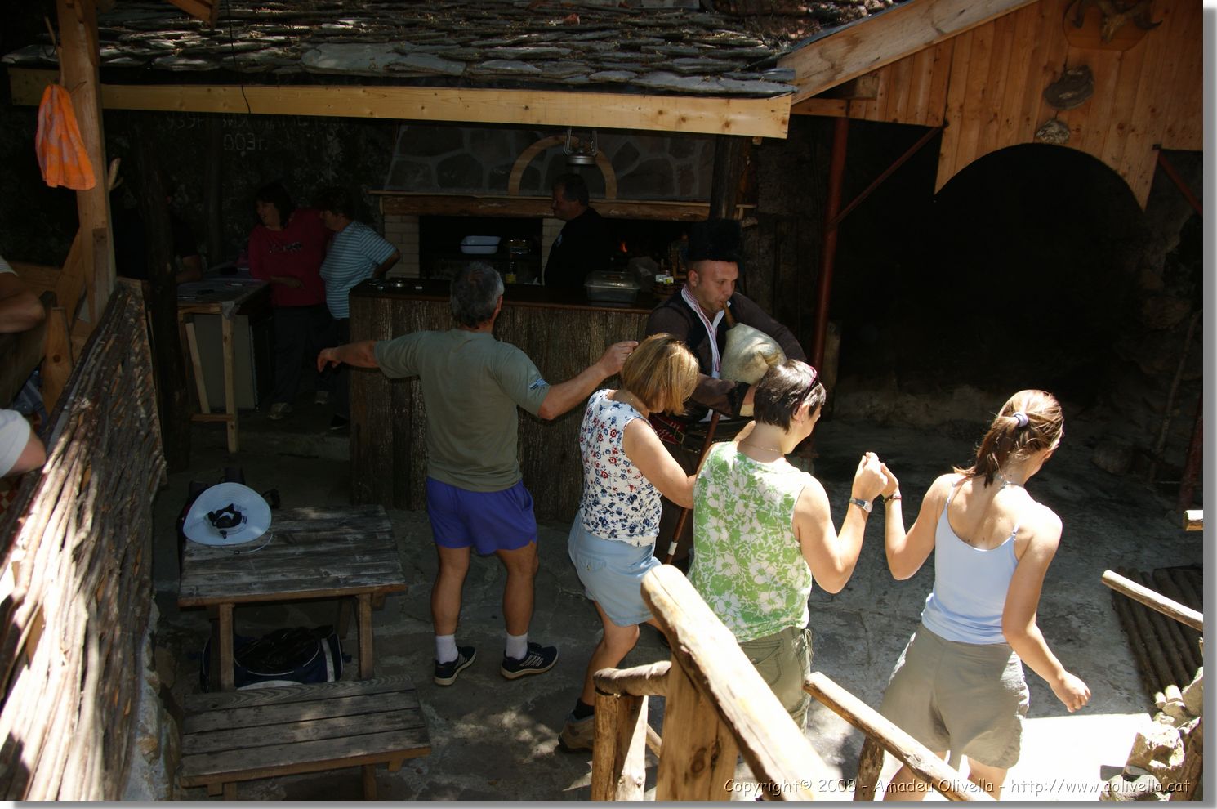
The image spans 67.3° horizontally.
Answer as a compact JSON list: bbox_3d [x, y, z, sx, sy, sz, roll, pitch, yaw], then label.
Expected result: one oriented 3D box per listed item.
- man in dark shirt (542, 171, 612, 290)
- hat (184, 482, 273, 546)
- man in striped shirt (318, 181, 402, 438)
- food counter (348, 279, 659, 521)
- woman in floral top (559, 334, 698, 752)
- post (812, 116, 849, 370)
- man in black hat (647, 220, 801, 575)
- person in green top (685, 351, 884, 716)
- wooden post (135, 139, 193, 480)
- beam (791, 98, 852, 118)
[{"bbox_3d":[-0.260,-0.580,5.950,0.380,1.740,0.500,-2,16,-17],"label":"man in dark shirt"},{"bbox_3d":[-1.531,0.448,3.680,0.360,0.110,0.350,3,37,0],"label":"hat"},{"bbox_3d":[-1.730,-0.600,6.200,0.480,1.620,0.540,-4,16,-24],"label":"man in striped shirt"},{"bbox_3d":[-0.569,-0.009,5.551,1.850,1.270,0.650,5,15,9],"label":"food counter"},{"bbox_3d":[0.070,0.500,3.280,0.450,1.540,0.430,-9,19,-38],"label":"woman in floral top"},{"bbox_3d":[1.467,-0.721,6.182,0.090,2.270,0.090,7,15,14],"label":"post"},{"bbox_3d":[0.490,0.100,4.200,0.620,1.860,0.470,-5,17,-27],"label":"man in black hat"},{"bbox_3d":[0.480,0.640,2.670,0.520,1.580,0.420,9,16,24],"label":"person in green top"},{"bbox_3d":[-2.688,-0.644,5.506,0.165,2.100,0.165,2,15,0],"label":"wooden post"},{"bbox_3d":[1.361,-1.913,5.884,0.440,0.110,0.090,-2,16,-17],"label":"beam"}]

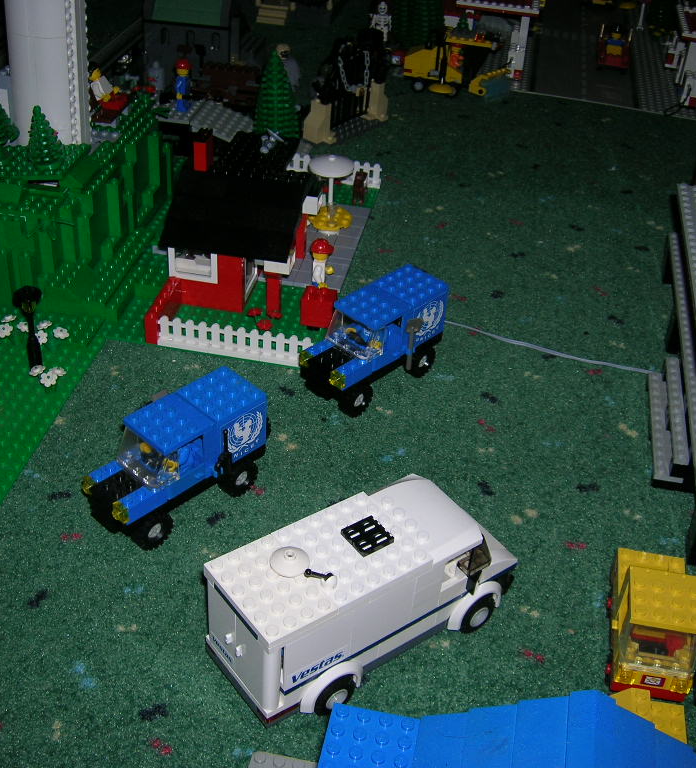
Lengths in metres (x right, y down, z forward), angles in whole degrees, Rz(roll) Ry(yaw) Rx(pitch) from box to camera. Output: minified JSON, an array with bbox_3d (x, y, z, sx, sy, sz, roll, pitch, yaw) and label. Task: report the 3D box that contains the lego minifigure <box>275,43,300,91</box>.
[{"bbox_3d":[-0.058,-0.308,0.976,0.025,0.043,0.016,-13,40,-22],"label":"lego minifigure"}]

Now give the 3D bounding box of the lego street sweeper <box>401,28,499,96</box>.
[{"bbox_3d":[0.106,-0.316,0.989,0.098,0.059,0.038,10,37,8],"label":"lego street sweeper"}]

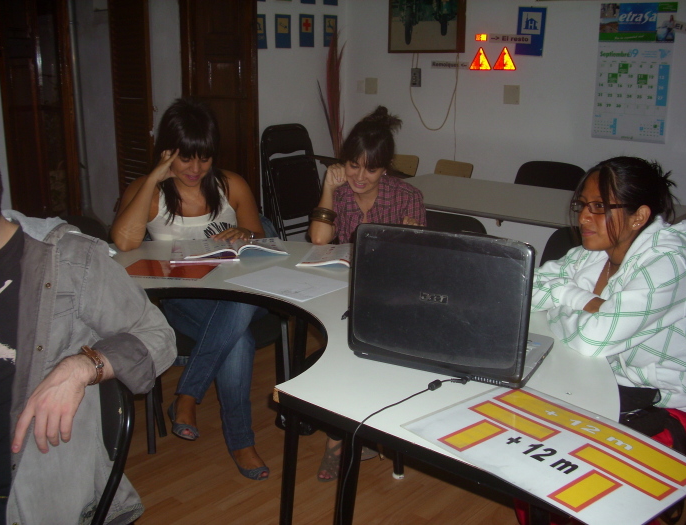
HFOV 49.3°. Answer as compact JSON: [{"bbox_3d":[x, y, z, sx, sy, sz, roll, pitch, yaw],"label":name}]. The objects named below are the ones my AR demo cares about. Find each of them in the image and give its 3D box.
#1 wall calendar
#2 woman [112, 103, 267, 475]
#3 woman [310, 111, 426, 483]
[{"bbox_3d":[1.472,-0.959,3.784,0.385,0.675,0.010,14,19,41],"label":"wall calendar"},{"bbox_3d":[-0.505,0.046,2.624,0.520,1.205,0.720,-1,14,-6],"label":"woman"},{"bbox_3d":[0.099,0.071,2.587,0.450,1.185,0.650,7,16,24],"label":"woman"}]

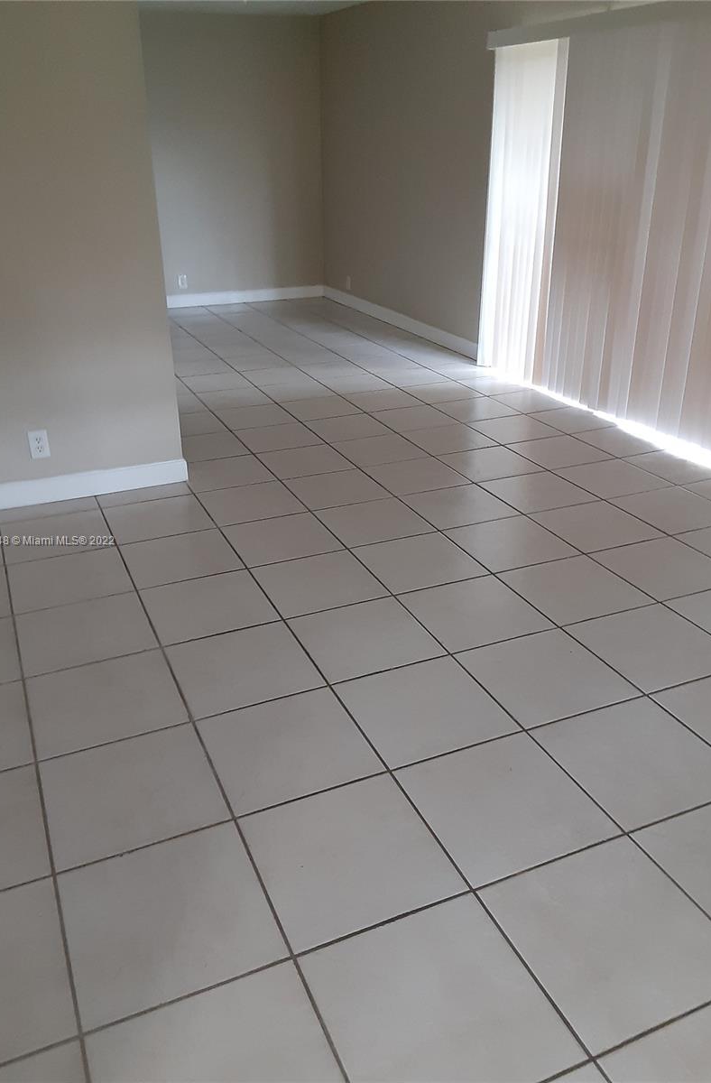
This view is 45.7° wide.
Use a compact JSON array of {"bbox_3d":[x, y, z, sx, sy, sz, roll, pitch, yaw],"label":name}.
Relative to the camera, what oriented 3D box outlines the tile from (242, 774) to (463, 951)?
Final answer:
[{"bbox_3d":[-0.018,0.700,1.889,0.401,0.010,0.401,-11,27,-21],"label":"tile"}]

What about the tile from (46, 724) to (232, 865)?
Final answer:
[{"bbox_3d":[-0.552,0.613,2.080,0.401,0.010,0.401,-11,27,-21],"label":"tile"}]

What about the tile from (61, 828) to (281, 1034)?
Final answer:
[{"bbox_3d":[-0.390,0.772,1.744,0.401,0.010,0.401,-11,27,-21],"label":"tile"}]

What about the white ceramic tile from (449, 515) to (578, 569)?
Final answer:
[{"bbox_3d":[0.609,0.010,3.327,0.398,0.010,0.398,-11,27,-21],"label":"white ceramic tile"}]

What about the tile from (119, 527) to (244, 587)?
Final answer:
[{"bbox_3d":[-0.669,0.063,3.232,0.396,0.010,0.396,-11,27,-21],"label":"tile"}]

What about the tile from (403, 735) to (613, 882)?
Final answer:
[{"bbox_3d":[0.355,0.629,2.034,0.401,0.010,0.401,-11,27,-21],"label":"tile"}]

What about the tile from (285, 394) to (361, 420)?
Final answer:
[{"bbox_3d":[-0.201,-0.782,5.005,0.398,0.010,0.398,-11,27,-21],"label":"tile"}]

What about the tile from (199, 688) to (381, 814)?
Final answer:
[{"bbox_3d":[-0.181,0.542,2.233,0.402,0.010,0.402,-11,28,-21],"label":"tile"}]

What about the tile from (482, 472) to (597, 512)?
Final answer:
[{"bbox_3d":[0.822,-0.224,3.830,0.402,0.010,0.402,-11,28,-21],"label":"tile"}]

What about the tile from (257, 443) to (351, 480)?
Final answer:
[{"bbox_3d":[-0.253,-0.398,4.201,0.402,0.010,0.402,-11,28,-21],"label":"tile"}]

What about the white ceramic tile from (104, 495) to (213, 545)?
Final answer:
[{"bbox_3d":[-0.836,-0.096,3.573,0.402,0.010,0.402,-11,28,-21],"label":"white ceramic tile"}]

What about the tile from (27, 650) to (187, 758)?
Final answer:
[{"bbox_3d":[-0.713,0.452,2.408,0.398,0.010,0.398,-11,27,-21],"label":"tile"}]

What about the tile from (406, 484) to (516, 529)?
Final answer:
[{"bbox_3d":[0.448,-0.152,3.683,0.402,0.010,0.402,-11,28,-21],"label":"tile"}]

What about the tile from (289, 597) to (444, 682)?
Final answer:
[{"bbox_3d":[0.029,0.310,2.700,0.398,0.010,0.398,-11,27,-21],"label":"tile"}]

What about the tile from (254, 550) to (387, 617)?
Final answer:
[{"bbox_3d":[-0.133,0.152,3.035,0.398,0.010,0.398,-11,27,-21],"label":"tile"}]

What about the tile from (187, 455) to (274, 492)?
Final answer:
[{"bbox_3d":[-0.624,-0.327,4.050,0.396,0.010,0.396,-11,27,-21],"label":"tile"}]

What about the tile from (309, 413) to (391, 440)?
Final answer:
[{"bbox_3d":[-0.039,-0.624,4.669,0.398,0.010,0.398,-11,27,-21],"label":"tile"}]

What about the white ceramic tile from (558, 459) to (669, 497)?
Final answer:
[{"bbox_3d":[1.198,-0.295,3.978,0.402,0.010,0.402,-11,28,-21],"label":"white ceramic tile"}]

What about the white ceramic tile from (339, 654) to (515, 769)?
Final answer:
[{"bbox_3d":[0.192,0.469,2.364,0.398,0.010,0.398,-11,27,-21],"label":"white ceramic tile"}]

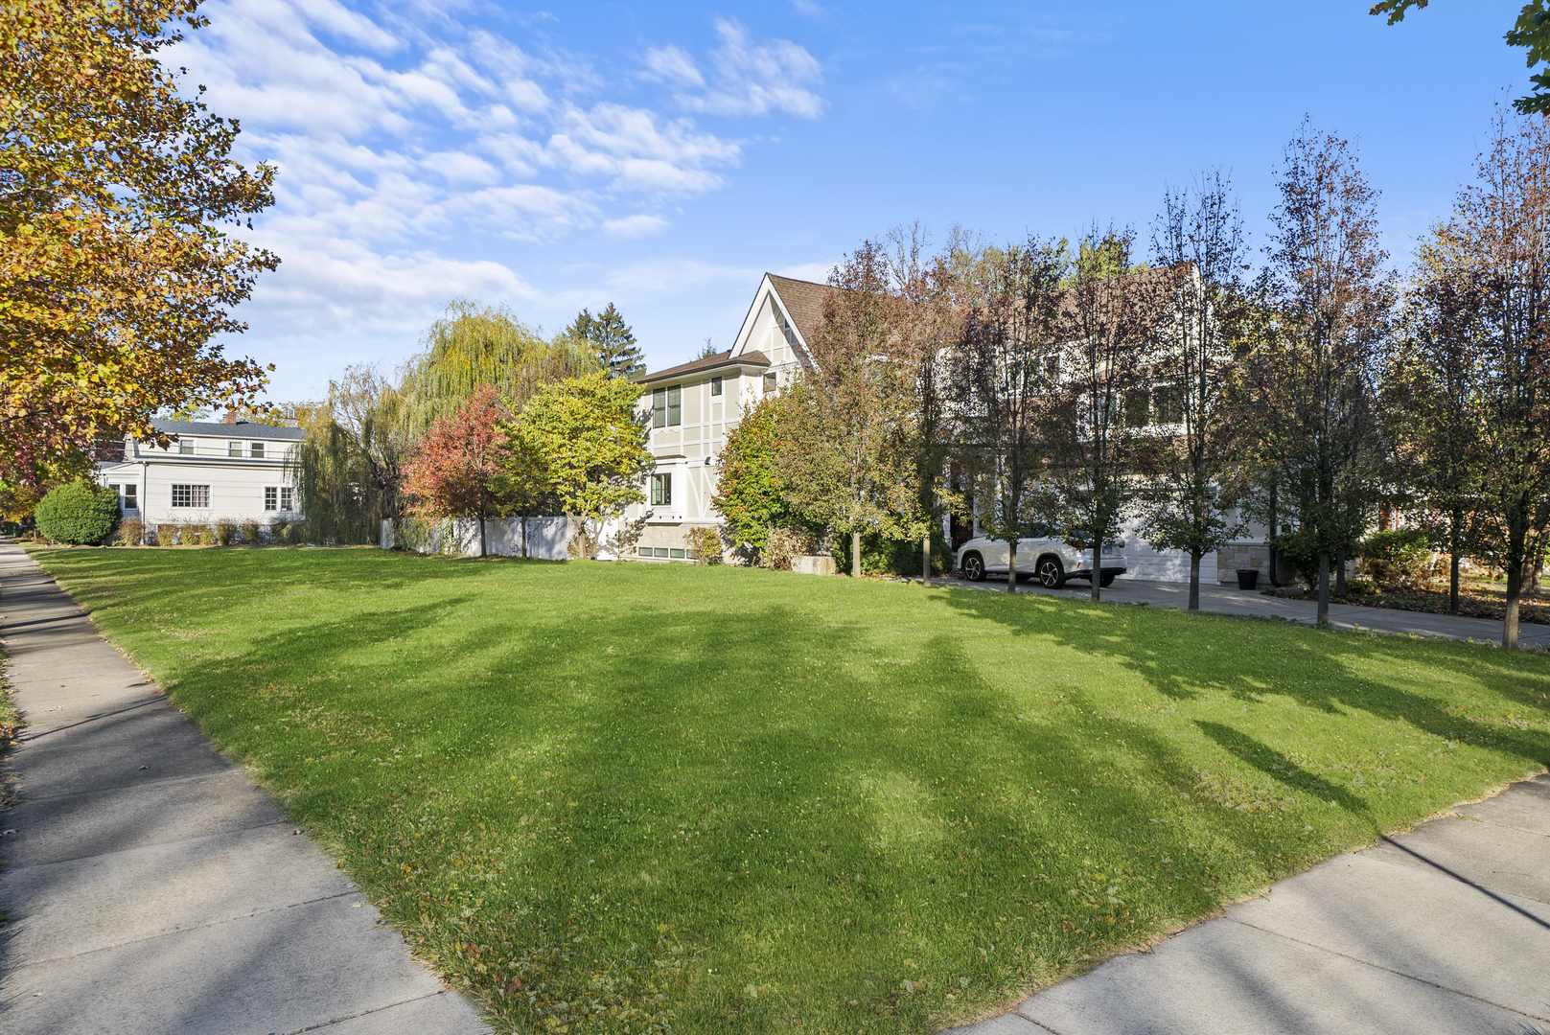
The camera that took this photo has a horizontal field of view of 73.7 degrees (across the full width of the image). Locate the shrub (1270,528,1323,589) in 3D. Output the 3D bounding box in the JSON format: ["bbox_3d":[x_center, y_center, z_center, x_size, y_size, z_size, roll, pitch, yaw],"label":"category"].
[{"bbox_3d":[13.195,1.059,26.200,1.300,1.570,1.300,0,0,27],"label":"shrub"}]

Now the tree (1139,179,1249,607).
[{"bbox_3d":[8.425,-2.534,20.700,2.200,8.750,2.200,0,0,22],"label":"tree"}]

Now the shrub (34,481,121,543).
[{"bbox_3d":[-35.755,-0.279,53.000,3.750,3.290,3.700,0,0,-34],"label":"shrub"}]

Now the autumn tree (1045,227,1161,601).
[{"bbox_3d":[7.414,-2.357,23.400,2.500,8.500,2.500,0,0,18],"label":"autumn tree"}]

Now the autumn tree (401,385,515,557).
[{"bbox_3d":[-14.515,-2.133,47.300,5.000,7.810,5.000,0,0,-17],"label":"autumn tree"}]

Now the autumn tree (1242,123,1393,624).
[{"bbox_3d":[9.392,-2.495,17.900,2.400,8.680,2.400,0,0,28],"label":"autumn tree"}]

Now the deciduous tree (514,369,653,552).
[{"bbox_3d":[-8.365,-2.293,44.500,5.900,8.030,5.600,0,0,-11],"label":"deciduous tree"}]

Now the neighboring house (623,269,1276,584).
[{"bbox_3d":[6.900,-3.970,41.200,14.000,11.500,28.500,0,0,-38],"label":"neighboring house"}]

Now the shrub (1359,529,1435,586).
[{"bbox_3d":[16.555,1.063,27.500,1.800,1.550,1.600,0,0,31],"label":"shrub"}]

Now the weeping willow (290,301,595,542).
[{"bbox_3d":[-19.290,-5.552,60.000,16.500,14.050,13.000,0,0,-18],"label":"weeping willow"}]

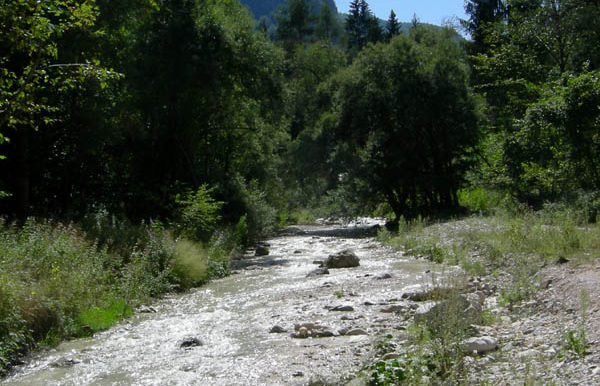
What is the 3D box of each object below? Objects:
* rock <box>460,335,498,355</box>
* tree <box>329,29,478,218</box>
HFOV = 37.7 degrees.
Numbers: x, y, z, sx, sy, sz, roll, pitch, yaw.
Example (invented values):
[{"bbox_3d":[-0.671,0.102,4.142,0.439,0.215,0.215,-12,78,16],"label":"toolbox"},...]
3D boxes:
[{"bbox_3d":[1.635,1.389,8.000,0.340,0.150,0.250,0,0,0],"label":"rock"},{"bbox_3d":[4.832,-3.245,41.000,7.000,8.800,6.800,0,0,0],"label":"tree"}]

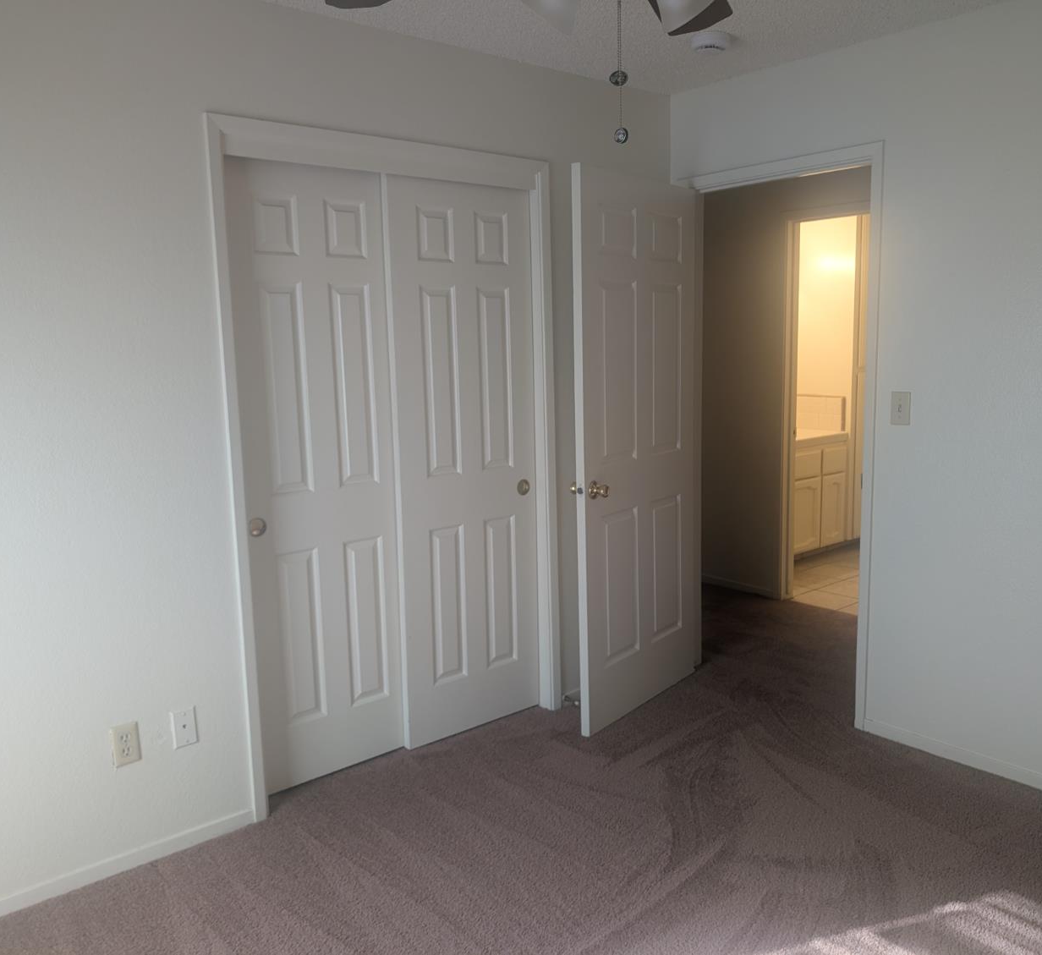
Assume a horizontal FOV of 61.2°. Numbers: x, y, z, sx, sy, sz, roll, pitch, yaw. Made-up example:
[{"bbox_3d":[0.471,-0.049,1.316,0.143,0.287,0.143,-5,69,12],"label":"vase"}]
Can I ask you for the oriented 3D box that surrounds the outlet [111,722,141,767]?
[{"bbox_3d":[-1.102,0.751,2.463,0.071,0.116,0.008,-8,11,-39],"label":"outlet"}]

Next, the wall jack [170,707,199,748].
[{"bbox_3d":[-0.977,0.730,2.564,0.070,0.115,0.008,-8,11,-39],"label":"wall jack"}]

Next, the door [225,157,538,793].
[{"bbox_3d":[-0.433,-0.019,3.089,1.178,2.012,0.075,-8,11,-39],"label":"door"}]

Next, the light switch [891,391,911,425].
[{"bbox_3d":[1.300,-0.235,3.021,0.012,0.115,0.070,-8,11,-39],"label":"light switch"}]

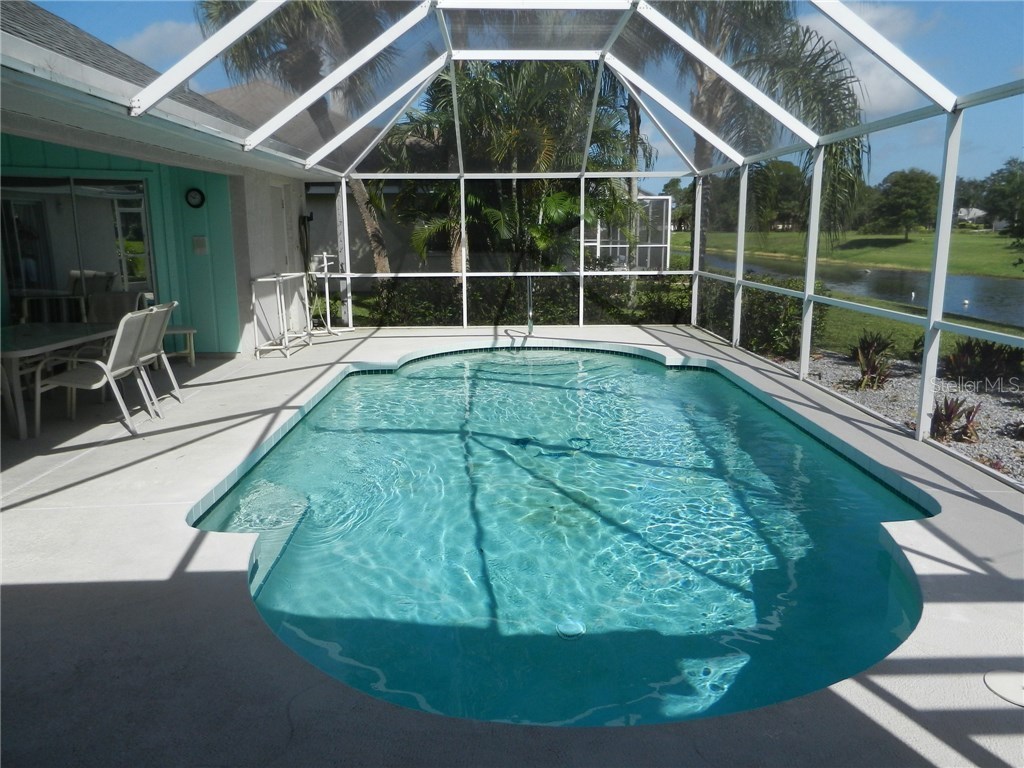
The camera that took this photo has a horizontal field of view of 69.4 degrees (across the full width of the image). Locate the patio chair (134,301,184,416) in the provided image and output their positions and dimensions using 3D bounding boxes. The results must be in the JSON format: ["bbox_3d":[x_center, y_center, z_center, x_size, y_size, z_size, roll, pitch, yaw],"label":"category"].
[{"bbox_3d":[-3.498,-0.227,6.734,0.800,0.955,0.610,-1,12,-3],"label":"patio chair"}]

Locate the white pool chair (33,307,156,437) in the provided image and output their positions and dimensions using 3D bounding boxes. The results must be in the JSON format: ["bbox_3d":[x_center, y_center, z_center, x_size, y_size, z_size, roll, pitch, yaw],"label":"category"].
[{"bbox_3d":[-3.453,-0.108,6.164,0.800,0.955,0.600,-1,12,-4],"label":"white pool chair"}]

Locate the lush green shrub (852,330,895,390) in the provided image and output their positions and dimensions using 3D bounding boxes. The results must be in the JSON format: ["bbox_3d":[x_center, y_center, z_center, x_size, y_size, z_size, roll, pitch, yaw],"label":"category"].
[{"bbox_3d":[3.755,-0.284,7.684,0.440,0.610,0.450,-1,12,-1],"label":"lush green shrub"}]

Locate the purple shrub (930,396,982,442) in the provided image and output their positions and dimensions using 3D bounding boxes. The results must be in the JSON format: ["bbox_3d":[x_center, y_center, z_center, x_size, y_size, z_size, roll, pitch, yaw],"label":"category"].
[{"bbox_3d":[3.514,0.259,5.933,0.400,0.360,0.420,-1,12,-1],"label":"purple shrub"}]

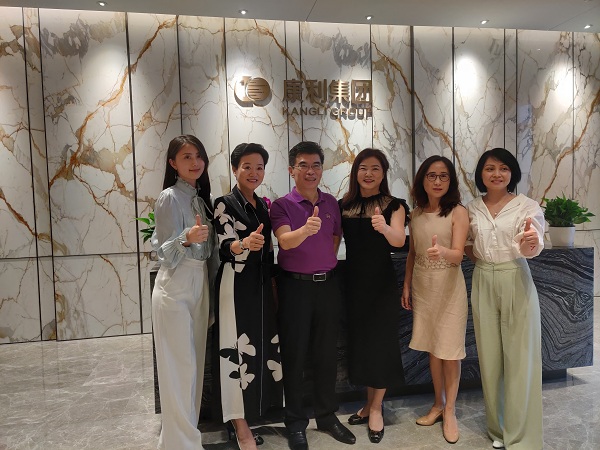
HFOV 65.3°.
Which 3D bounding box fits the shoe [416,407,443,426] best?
[{"bbox_3d":[0.811,1.134,2.855,0.235,0.120,0.085,-4,4,-35],"label":"shoe"}]

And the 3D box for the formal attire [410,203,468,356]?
[{"bbox_3d":[0.820,0.337,2.790,0.330,0.885,0.260,0,3,22],"label":"formal attire"}]

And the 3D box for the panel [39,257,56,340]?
[{"bbox_3d":[-2.627,0.769,4.878,0.141,0.869,0.030,-2,3,-11],"label":"panel"}]

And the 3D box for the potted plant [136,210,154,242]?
[{"bbox_3d":[-0.829,0.058,2.906,0.380,0.400,0.380,-2,3,-11],"label":"potted plant"}]

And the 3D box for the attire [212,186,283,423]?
[{"bbox_3d":[-0.277,0.450,2.609,0.410,1.300,0.310,-3,3,-18],"label":"attire"}]

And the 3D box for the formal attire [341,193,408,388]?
[{"bbox_3d":[0.452,0.388,2.840,0.400,1.140,0.270,-1,3,13],"label":"formal attire"}]

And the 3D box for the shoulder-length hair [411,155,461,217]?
[{"bbox_3d":[0.771,-0.225,2.663,0.273,0.342,0.250,-1,3,14],"label":"shoulder-length hair"}]

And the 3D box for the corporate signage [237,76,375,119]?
[{"bbox_3d":[0.057,-1.408,5.213,1.554,0.439,0.060,-2,3,-11],"label":"corporate signage"}]

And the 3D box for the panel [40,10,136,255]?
[{"bbox_3d":[-2.171,-0.934,4.844,0.832,2.505,0.040,-2,3,-11],"label":"panel"}]

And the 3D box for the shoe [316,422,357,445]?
[{"bbox_3d":[0.217,1.182,2.774,0.105,0.110,0.285,-4,4,-39],"label":"shoe"}]

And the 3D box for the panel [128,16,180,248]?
[{"bbox_3d":[-1.519,-0.967,5.006,0.510,2.502,0.030,-2,3,-11],"label":"panel"}]

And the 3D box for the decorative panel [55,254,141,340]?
[{"bbox_3d":[-2.140,0.751,4.970,0.852,0.869,0.030,-2,3,-11],"label":"decorative panel"}]

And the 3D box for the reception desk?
[{"bbox_3d":[0.538,0.687,3.335,2.957,0.979,0.700,-2,3,-11],"label":"reception desk"}]

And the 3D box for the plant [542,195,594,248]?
[{"bbox_3d":[1.998,-0.034,3.495,0.370,0.385,0.350,0,4,30],"label":"plant"}]

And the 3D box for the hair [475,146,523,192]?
[{"bbox_3d":[1.064,-0.297,2.508,0.247,0.239,0.240,-1,3,20],"label":"hair"}]

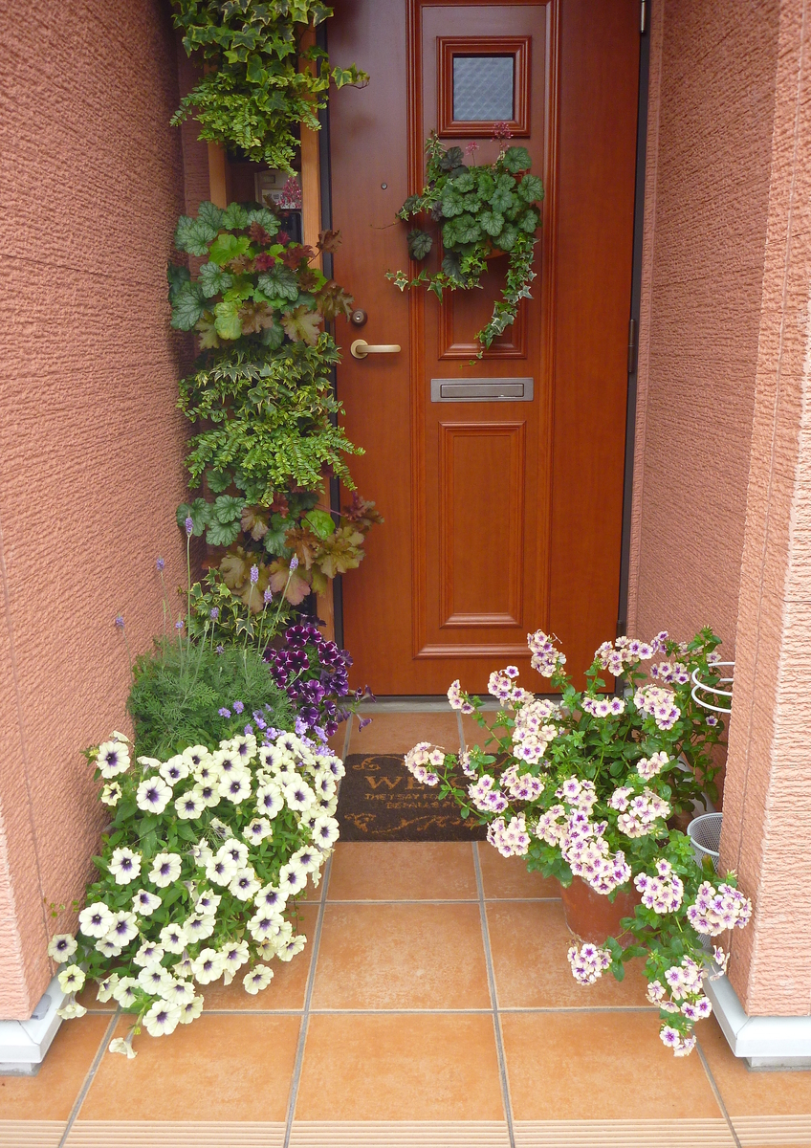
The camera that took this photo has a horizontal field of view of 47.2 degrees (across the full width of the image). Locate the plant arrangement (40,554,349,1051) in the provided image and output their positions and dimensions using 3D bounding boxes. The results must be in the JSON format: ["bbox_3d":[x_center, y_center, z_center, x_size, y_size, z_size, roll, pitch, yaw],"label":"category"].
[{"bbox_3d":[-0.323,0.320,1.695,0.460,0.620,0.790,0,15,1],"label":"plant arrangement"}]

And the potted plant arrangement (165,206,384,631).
[{"bbox_3d":[-0.305,-0.344,2.303,0.485,1.060,0.260,0,15,1],"label":"potted plant arrangement"}]

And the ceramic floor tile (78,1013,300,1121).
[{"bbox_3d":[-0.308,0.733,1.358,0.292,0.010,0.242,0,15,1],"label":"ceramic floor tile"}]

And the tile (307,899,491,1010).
[{"bbox_3d":[-0.006,0.662,1.618,0.292,0.010,0.289,0,15,1],"label":"tile"}]

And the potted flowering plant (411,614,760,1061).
[{"bbox_3d":[0.276,0.384,1.603,0.570,0.530,0.590,0,15,1],"label":"potted flowering plant"}]

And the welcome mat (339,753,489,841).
[{"bbox_3d":[0.133,0.509,2.159,0.570,0.012,0.403,0,15,1],"label":"welcome mat"}]

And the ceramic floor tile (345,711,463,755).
[{"bbox_3d":[0.000,0.439,2.480,0.292,0.010,0.282,0,15,1],"label":"ceramic floor tile"}]

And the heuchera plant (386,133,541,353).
[{"bbox_3d":[0.153,-0.809,2.266,0.380,0.510,0.230,0,15,1],"label":"heuchera plant"}]

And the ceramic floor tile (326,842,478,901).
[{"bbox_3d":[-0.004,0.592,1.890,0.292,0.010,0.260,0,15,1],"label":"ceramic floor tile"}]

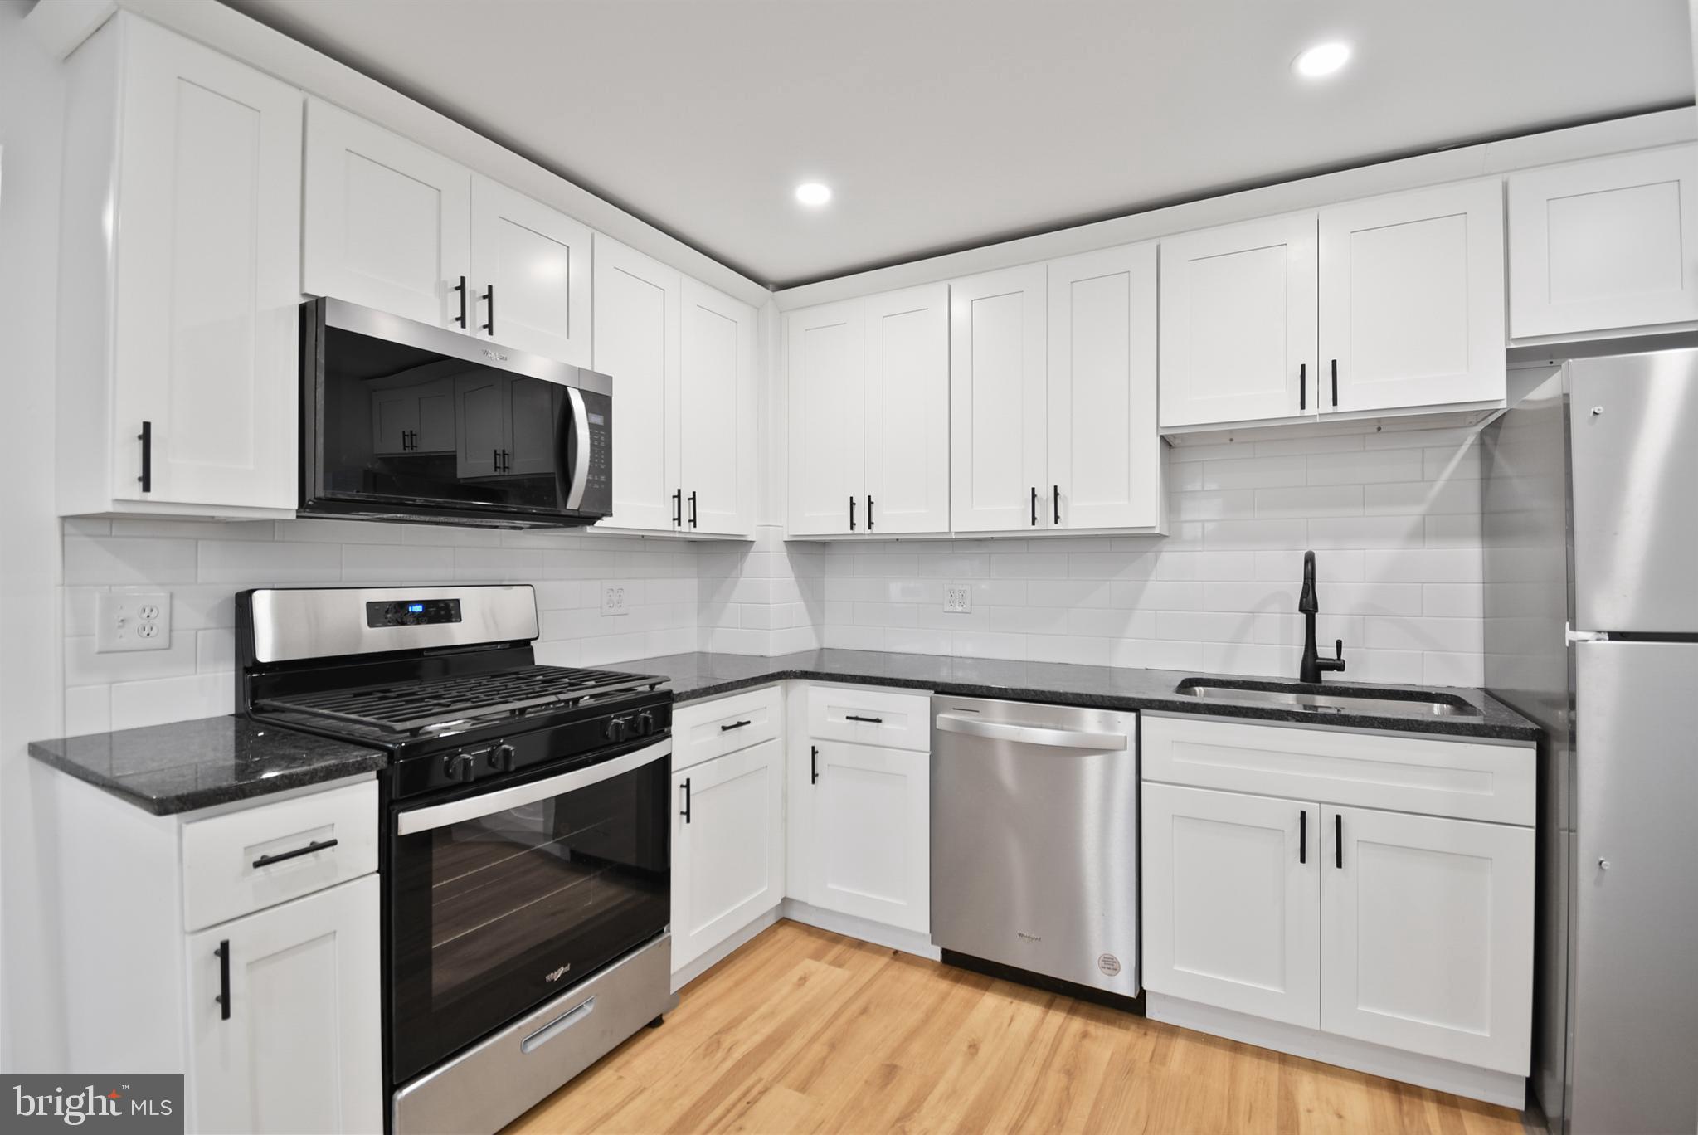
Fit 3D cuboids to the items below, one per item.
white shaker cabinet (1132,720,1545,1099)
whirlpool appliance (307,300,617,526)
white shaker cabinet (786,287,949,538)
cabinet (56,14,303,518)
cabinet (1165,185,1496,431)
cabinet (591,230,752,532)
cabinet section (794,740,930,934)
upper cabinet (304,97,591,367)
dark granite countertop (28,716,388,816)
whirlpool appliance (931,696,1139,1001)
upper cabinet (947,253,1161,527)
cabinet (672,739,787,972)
[{"bbox_3d":[1.327,0.834,2.074,0.833,0.882,0.621,0,0,26],"label":"white shaker cabinet"},{"bbox_3d":[-1.071,-0.349,1.887,0.410,0.420,0.760,0,0,29],"label":"whirlpool appliance"},{"bbox_3d":[0.116,-0.568,2.848,0.706,0.922,0.324,0,0,26],"label":"white shaker cabinet"},{"bbox_3d":[-1.413,-0.568,1.507,0.335,0.922,0.294,0,0,32],"label":"cabinet"},{"bbox_3d":[1.432,-0.727,2.198,0.841,0.603,0.324,0,0,26],"label":"cabinet"},{"bbox_3d":[-0.722,-0.568,2.617,0.335,0.922,0.806,0,0,32],"label":"cabinet"},{"bbox_3d":[0.177,0.882,2.644,0.500,0.577,0.610,0,1,26],"label":"cabinet section"},{"bbox_3d":[-1.134,-0.808,1.955,0.335,0.441,0.760,0,0,32],"label":"upper cabinet"},{"bbox_3d":[-1.278,0.382,1.431,0.647,0.036,0.333,0,0,32],"label":"dark granite countertop"},{"bbox_3d":[0.657,0.807,2.357,0.603,0.803,0.624,0,0,26],"label":"whirlpool appliance"},{"bbox_3d":[0.742,-0.567,2.538,0.691,0.922,0.324,0,0,26],"label":"upper cabinet"},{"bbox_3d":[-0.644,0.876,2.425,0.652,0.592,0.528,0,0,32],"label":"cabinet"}]

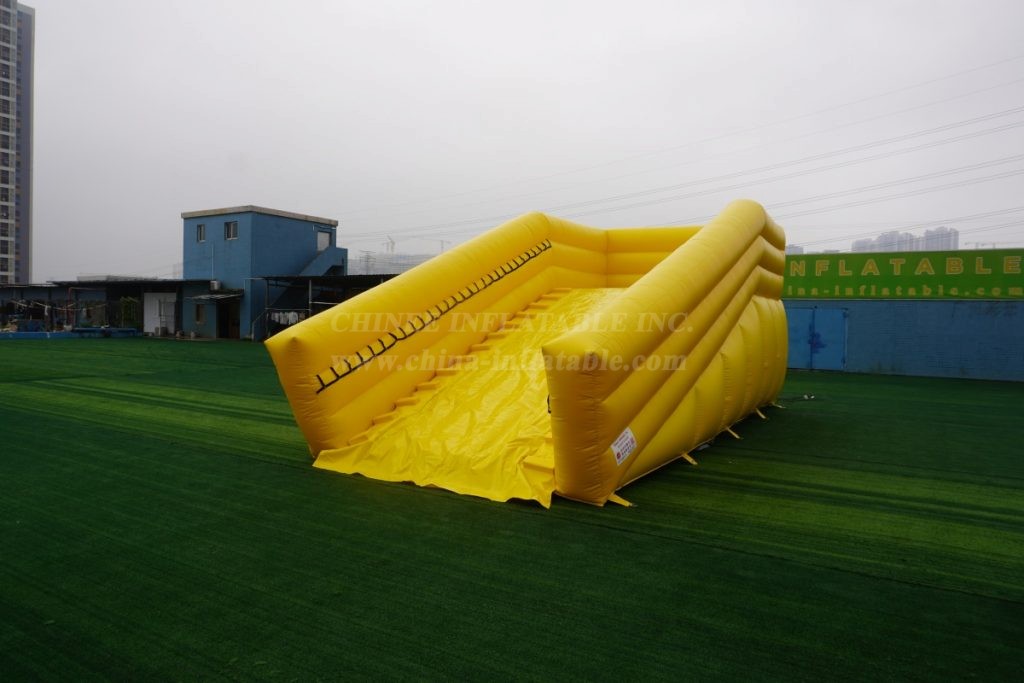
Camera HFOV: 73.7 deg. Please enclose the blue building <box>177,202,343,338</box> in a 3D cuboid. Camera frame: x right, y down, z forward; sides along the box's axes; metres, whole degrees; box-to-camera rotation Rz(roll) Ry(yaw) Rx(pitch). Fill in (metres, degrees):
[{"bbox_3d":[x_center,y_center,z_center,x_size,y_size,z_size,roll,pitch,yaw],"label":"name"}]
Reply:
[{"bbox_3d":[-15.215,-3.934,42.170,7.370,7.497,6.390,2,2,32],"label":"blue building"}]

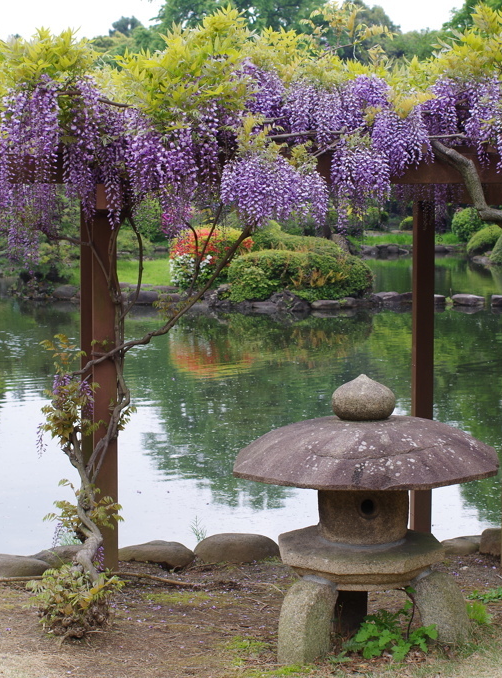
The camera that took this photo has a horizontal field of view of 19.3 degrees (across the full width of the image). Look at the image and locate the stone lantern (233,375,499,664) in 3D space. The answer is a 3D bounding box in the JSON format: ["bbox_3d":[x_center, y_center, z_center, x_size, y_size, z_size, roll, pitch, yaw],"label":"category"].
[{"bbox_3d":[0.456,0.683,5.863,1.048,1.083,1.048,0,5,-2],"label":"stone lantern"}]

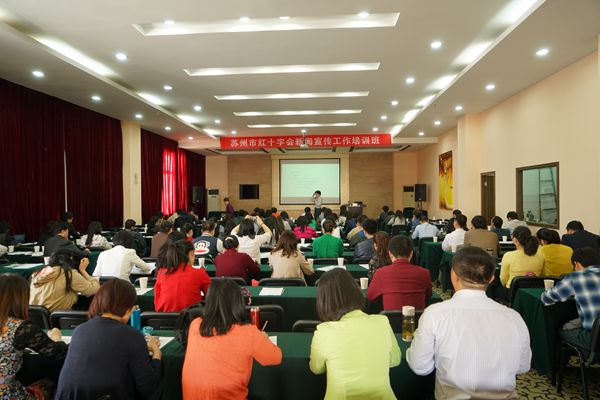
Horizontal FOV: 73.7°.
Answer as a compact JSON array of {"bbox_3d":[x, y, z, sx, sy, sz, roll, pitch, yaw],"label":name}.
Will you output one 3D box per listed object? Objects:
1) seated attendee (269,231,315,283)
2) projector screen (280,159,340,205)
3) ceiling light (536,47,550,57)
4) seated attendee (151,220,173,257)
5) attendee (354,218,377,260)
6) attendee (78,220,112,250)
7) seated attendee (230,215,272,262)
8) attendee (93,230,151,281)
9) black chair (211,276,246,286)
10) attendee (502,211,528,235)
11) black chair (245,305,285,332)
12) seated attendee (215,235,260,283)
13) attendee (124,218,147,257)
[{"bbox_3d":[-0.102,0.937,4.300,0.500,1.200,0.760,-1,1,8],"label":"seated attendee"},{"bbox_3d":[0.429,-0.755,16.500,2.500,1.900,0.060,-1,0,4],"label":"projector screen"},{"bbox_3d":[3.463,-2.116,5.700,0.160,0.050,0.160,-1,0,4],"label":"ceiling light"},{"bbox_3d":[-1.904,0.965,5.870,0.480,1.320,0.760,-1,0,12],"label":"seated attendee"},{"bbox_3d":[0.972,0.931,5.720,0.500,1.320,0.780,-1,0,4],"label":"attendee"},{"bbox_3d":[-3.502,0.989,6.900,0.520,1.250,0.750,0,0,9],"label":"attendee"},{"bbox_3d":[-0.684,0.908,5.580,0.560,1.380,0.750,0,0,5],"label":"seated attendee"},{"bbox_3d":[-1.997,0.979,4.500,0.600,1.270,0.780,0,0,9],"label":"attendee"},{"bbox_3d":[-0.749,1.185,4.220,0.460,0.840,0.550,0,0,4],"label":"black chair"},{"bbox_3d":[4.141,0.840,7.650,0.520,1.250,0.780,-1,1,-8],"label":"attendee"},{"bbox_3d":[-0.331,1.190,3.159,0.470,0.850,0.560,-1,0,4],"label":"black chair"},{"bbox_3d":[-0.677,0.963,4.330,0.500,1.160,0.760,0,1,9],"label":"seated attendee"},{"bbox_3d":[-2.385,0.927,5.800,0.480,1.240,0.760,0,1,9],"label":"attendee"}]

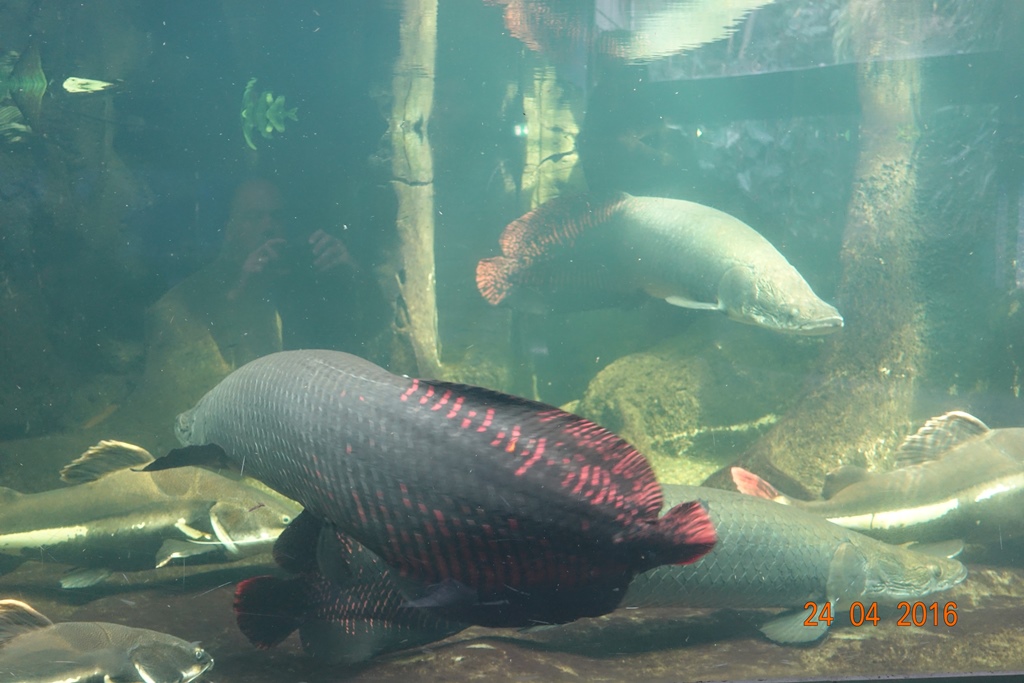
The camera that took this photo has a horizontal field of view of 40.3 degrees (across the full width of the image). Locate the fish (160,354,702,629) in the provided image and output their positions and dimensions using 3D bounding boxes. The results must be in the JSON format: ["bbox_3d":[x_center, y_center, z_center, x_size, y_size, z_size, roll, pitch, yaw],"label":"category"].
[{"bbox_3d":[-0.205,0.265,2.750,1.360,0.360,0.320,6,6,38],"label":"fish"}]

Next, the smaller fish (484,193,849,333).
[{"bbox_3d":[0.345,-0.200,3.550,1.170,0.300,0.280,10,9,39],"label":"smaller fish"}]

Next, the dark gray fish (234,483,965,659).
[{"bbox_3d":[0.185,0.460,2.880,1.480,0.310,0.280,-2,4,-8],"label":"dark gray fish"}]

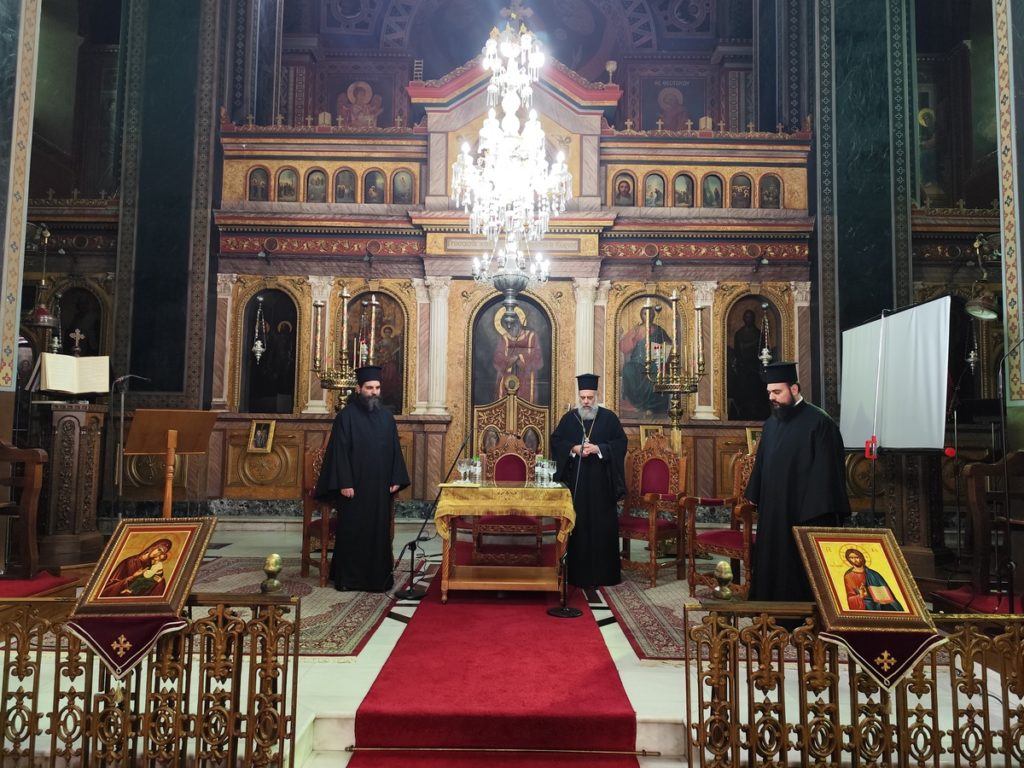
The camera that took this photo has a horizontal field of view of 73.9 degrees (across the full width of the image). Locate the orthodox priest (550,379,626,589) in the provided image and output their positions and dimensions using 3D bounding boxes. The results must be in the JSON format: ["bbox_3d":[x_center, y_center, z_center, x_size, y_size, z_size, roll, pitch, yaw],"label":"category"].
[{"bbox_3d":[0.695,0.827,6.027,0.680,1.820,0.480,1,-4,5],"label":"orthodox priest"}]

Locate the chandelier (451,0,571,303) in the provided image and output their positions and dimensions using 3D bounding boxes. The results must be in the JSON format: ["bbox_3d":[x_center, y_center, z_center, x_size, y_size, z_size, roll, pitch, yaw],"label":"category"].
[{"bbox_3d":[-0.004,-1.632,4.978,0.869,2.327,0.869,1,-4,0],"label":"chandelier"}]

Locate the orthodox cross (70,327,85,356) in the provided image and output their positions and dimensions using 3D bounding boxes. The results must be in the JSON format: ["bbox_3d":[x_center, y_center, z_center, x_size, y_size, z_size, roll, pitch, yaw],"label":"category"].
[{"bbox_3d":[-3.519,-0.322,5.503,0.120,0.250,0.035,3,-4,-25],"label":"orthodox cross"}]

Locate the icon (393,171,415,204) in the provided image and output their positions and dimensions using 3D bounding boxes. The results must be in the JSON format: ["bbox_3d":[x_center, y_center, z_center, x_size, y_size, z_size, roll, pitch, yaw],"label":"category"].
[{"bbox_3d":[-1.484,-2.687,9.305,0.301,0.475,0.050,1,-4,0],"label":"icon"}]

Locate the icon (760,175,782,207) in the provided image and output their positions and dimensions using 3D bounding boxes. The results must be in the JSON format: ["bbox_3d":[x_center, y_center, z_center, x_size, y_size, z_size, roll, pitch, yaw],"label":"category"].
[{"bbox_3d":[3.618,-2.684,9.487,0.297,0.485,0.050,1,-4,0],"label":"icon"}]

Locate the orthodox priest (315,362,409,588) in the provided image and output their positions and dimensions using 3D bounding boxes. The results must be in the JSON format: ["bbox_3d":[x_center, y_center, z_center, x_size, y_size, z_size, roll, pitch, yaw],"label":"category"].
[{"bbox_3d":[-1.262,0.771,5.741,0.760,1.831,0.480,3,-5,-30],"label":"orthodox priest"}]

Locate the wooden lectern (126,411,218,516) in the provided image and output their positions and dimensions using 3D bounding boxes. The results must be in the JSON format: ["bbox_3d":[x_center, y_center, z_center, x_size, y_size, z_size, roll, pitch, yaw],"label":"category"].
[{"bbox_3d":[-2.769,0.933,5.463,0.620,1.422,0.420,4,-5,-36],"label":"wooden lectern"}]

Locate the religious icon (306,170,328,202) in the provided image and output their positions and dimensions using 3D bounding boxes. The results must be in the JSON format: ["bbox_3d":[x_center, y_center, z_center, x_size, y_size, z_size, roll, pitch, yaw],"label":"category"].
[{"bbox_3d":[-2.660,-2.701,9.304,0.301,0.447,0.050,1,-4,0],"label":"religious icon"}]

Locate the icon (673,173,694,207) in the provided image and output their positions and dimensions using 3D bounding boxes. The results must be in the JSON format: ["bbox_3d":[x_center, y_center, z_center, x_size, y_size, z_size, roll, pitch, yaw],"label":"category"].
[{"bbox_3d":[2.346,-2.647,9.306,0.301,0.448,0.050,1,-4,0],"label":"icon"}]

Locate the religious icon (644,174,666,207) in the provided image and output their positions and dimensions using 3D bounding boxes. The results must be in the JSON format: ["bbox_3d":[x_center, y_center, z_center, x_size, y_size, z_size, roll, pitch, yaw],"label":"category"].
[{"bbox_3d":[1.885,-2.539,8.938,0.289,0.436,0.050,1,-4,0],"label":"religious icon"}]

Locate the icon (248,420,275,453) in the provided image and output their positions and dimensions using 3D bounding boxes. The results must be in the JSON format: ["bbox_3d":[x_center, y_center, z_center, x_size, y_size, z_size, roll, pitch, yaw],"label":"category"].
[{"bbox_3d":[-3.137,0.659,8.537,0.284,0.435,0.040,1,-31,0],"label":"icon"}]

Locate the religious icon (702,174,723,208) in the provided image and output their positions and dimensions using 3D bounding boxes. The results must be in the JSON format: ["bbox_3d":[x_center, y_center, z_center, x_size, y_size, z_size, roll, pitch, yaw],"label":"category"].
[{"bbox_3d":[2.620,-2.528,8.935,0.289,0.456,0.050,1,-4,0],"label":"religious icon"}]

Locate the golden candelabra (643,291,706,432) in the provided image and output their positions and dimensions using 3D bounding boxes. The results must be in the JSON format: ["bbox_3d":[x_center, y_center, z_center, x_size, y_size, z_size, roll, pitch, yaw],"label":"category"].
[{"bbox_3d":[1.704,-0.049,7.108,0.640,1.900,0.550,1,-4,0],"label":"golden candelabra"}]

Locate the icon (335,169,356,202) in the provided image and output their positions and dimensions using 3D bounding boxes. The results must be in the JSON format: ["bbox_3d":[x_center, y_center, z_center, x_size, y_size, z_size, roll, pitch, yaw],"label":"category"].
[{"bbox_3d":[-2.326,-2.773,9.505,0.298,0.486,0.050,1,-4,0],"label":"icon"}]

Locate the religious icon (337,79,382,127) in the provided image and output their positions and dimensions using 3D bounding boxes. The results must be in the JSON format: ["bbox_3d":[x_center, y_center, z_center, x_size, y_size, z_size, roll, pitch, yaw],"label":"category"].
[{"bbox_3d":[-2.846,-5.176,12.693,0.879,1.003,0.060,1,-4,0],"label":"religious icon"}]

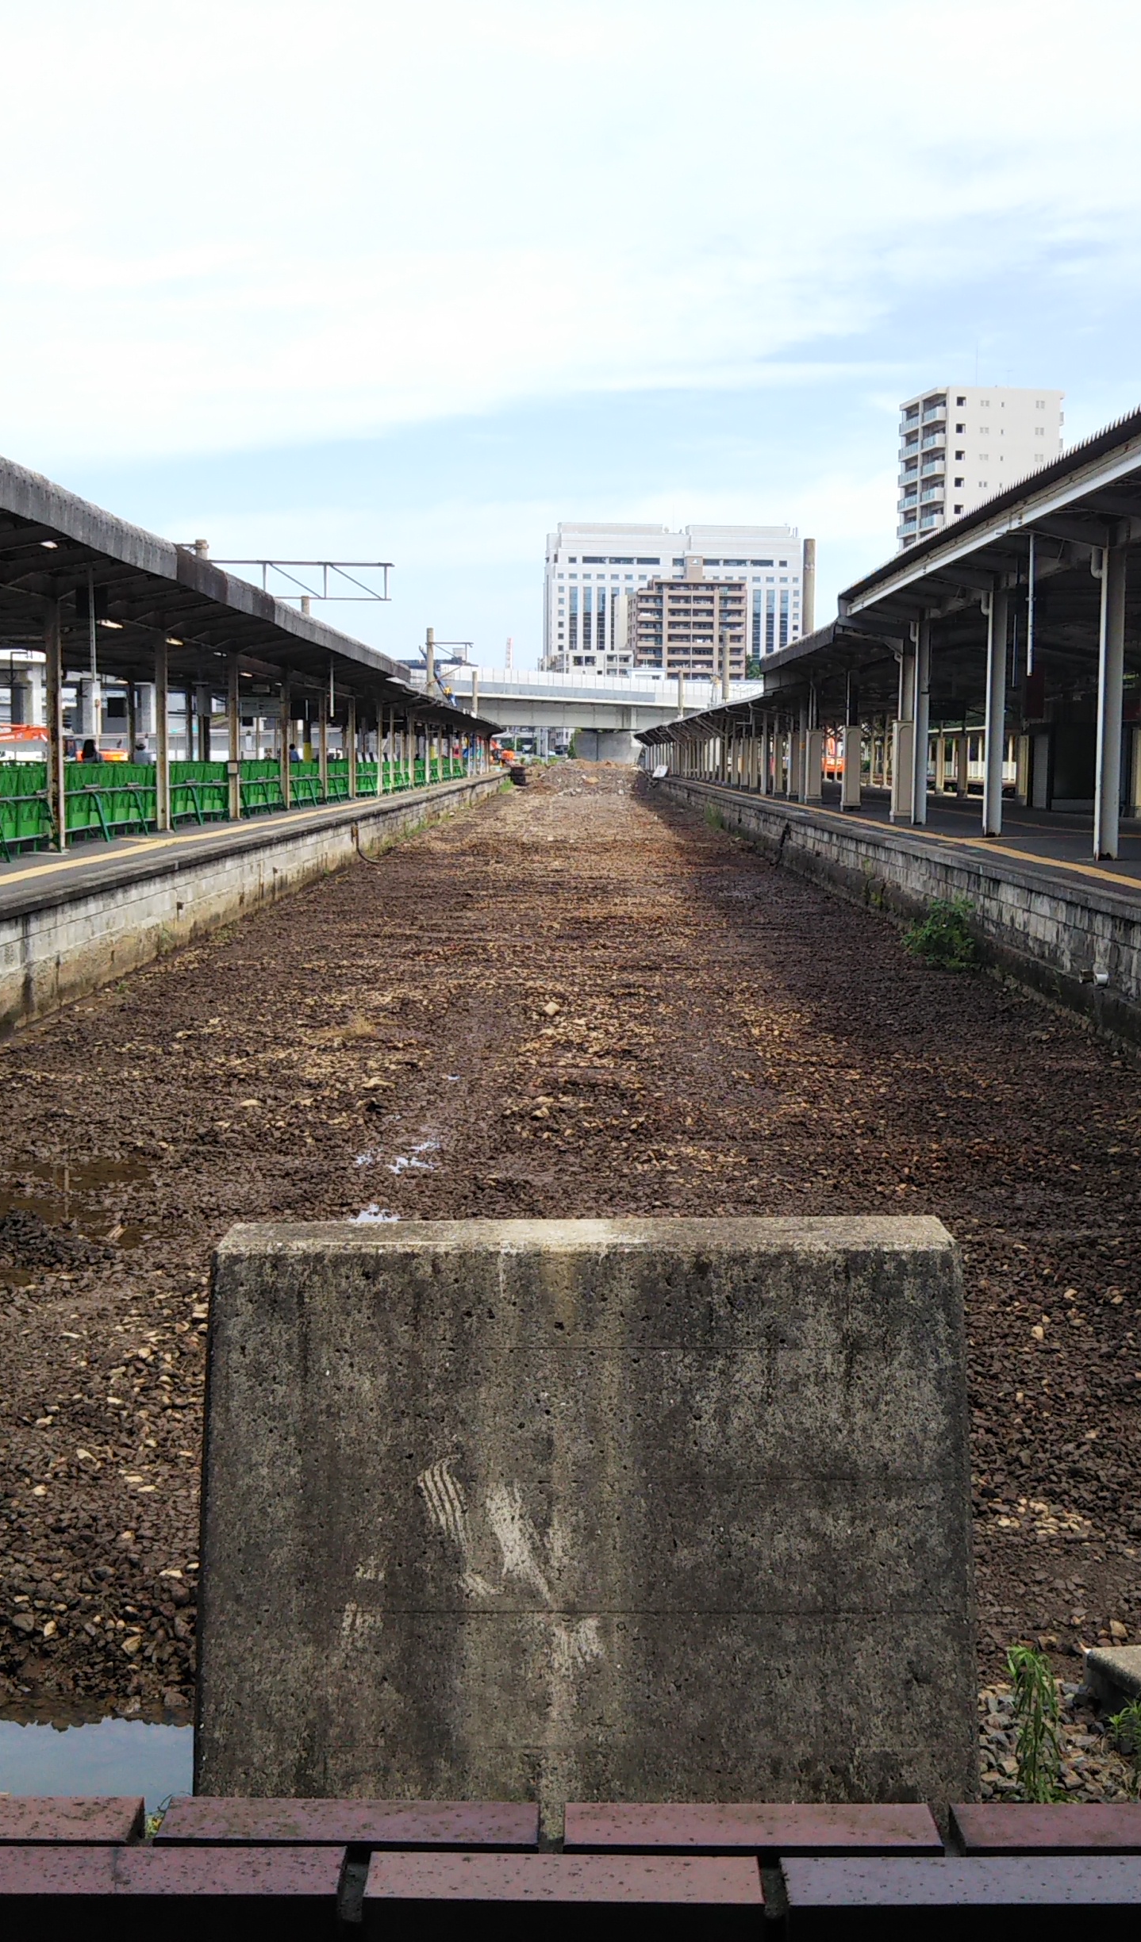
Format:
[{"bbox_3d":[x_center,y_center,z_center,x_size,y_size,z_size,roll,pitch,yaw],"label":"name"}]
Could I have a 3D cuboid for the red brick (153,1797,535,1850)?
[{"bbox_3d":[-0.124,0.513,1.271,0.212,0.065,0.053,0,6,0],"label":"red brick"}]

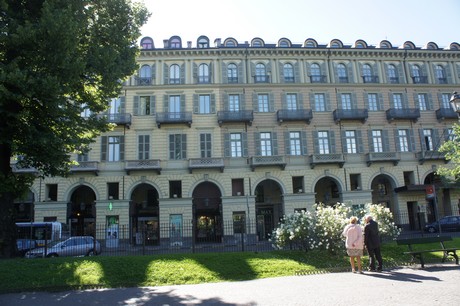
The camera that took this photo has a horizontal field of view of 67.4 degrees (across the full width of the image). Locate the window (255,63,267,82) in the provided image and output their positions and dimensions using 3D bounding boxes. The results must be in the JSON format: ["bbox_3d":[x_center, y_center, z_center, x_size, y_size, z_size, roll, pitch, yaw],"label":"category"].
[{"bbox_3d":[3.348,-8.728,37.659,1.150,2.310,0.250,-2,-11,-5],"label":"window"}]

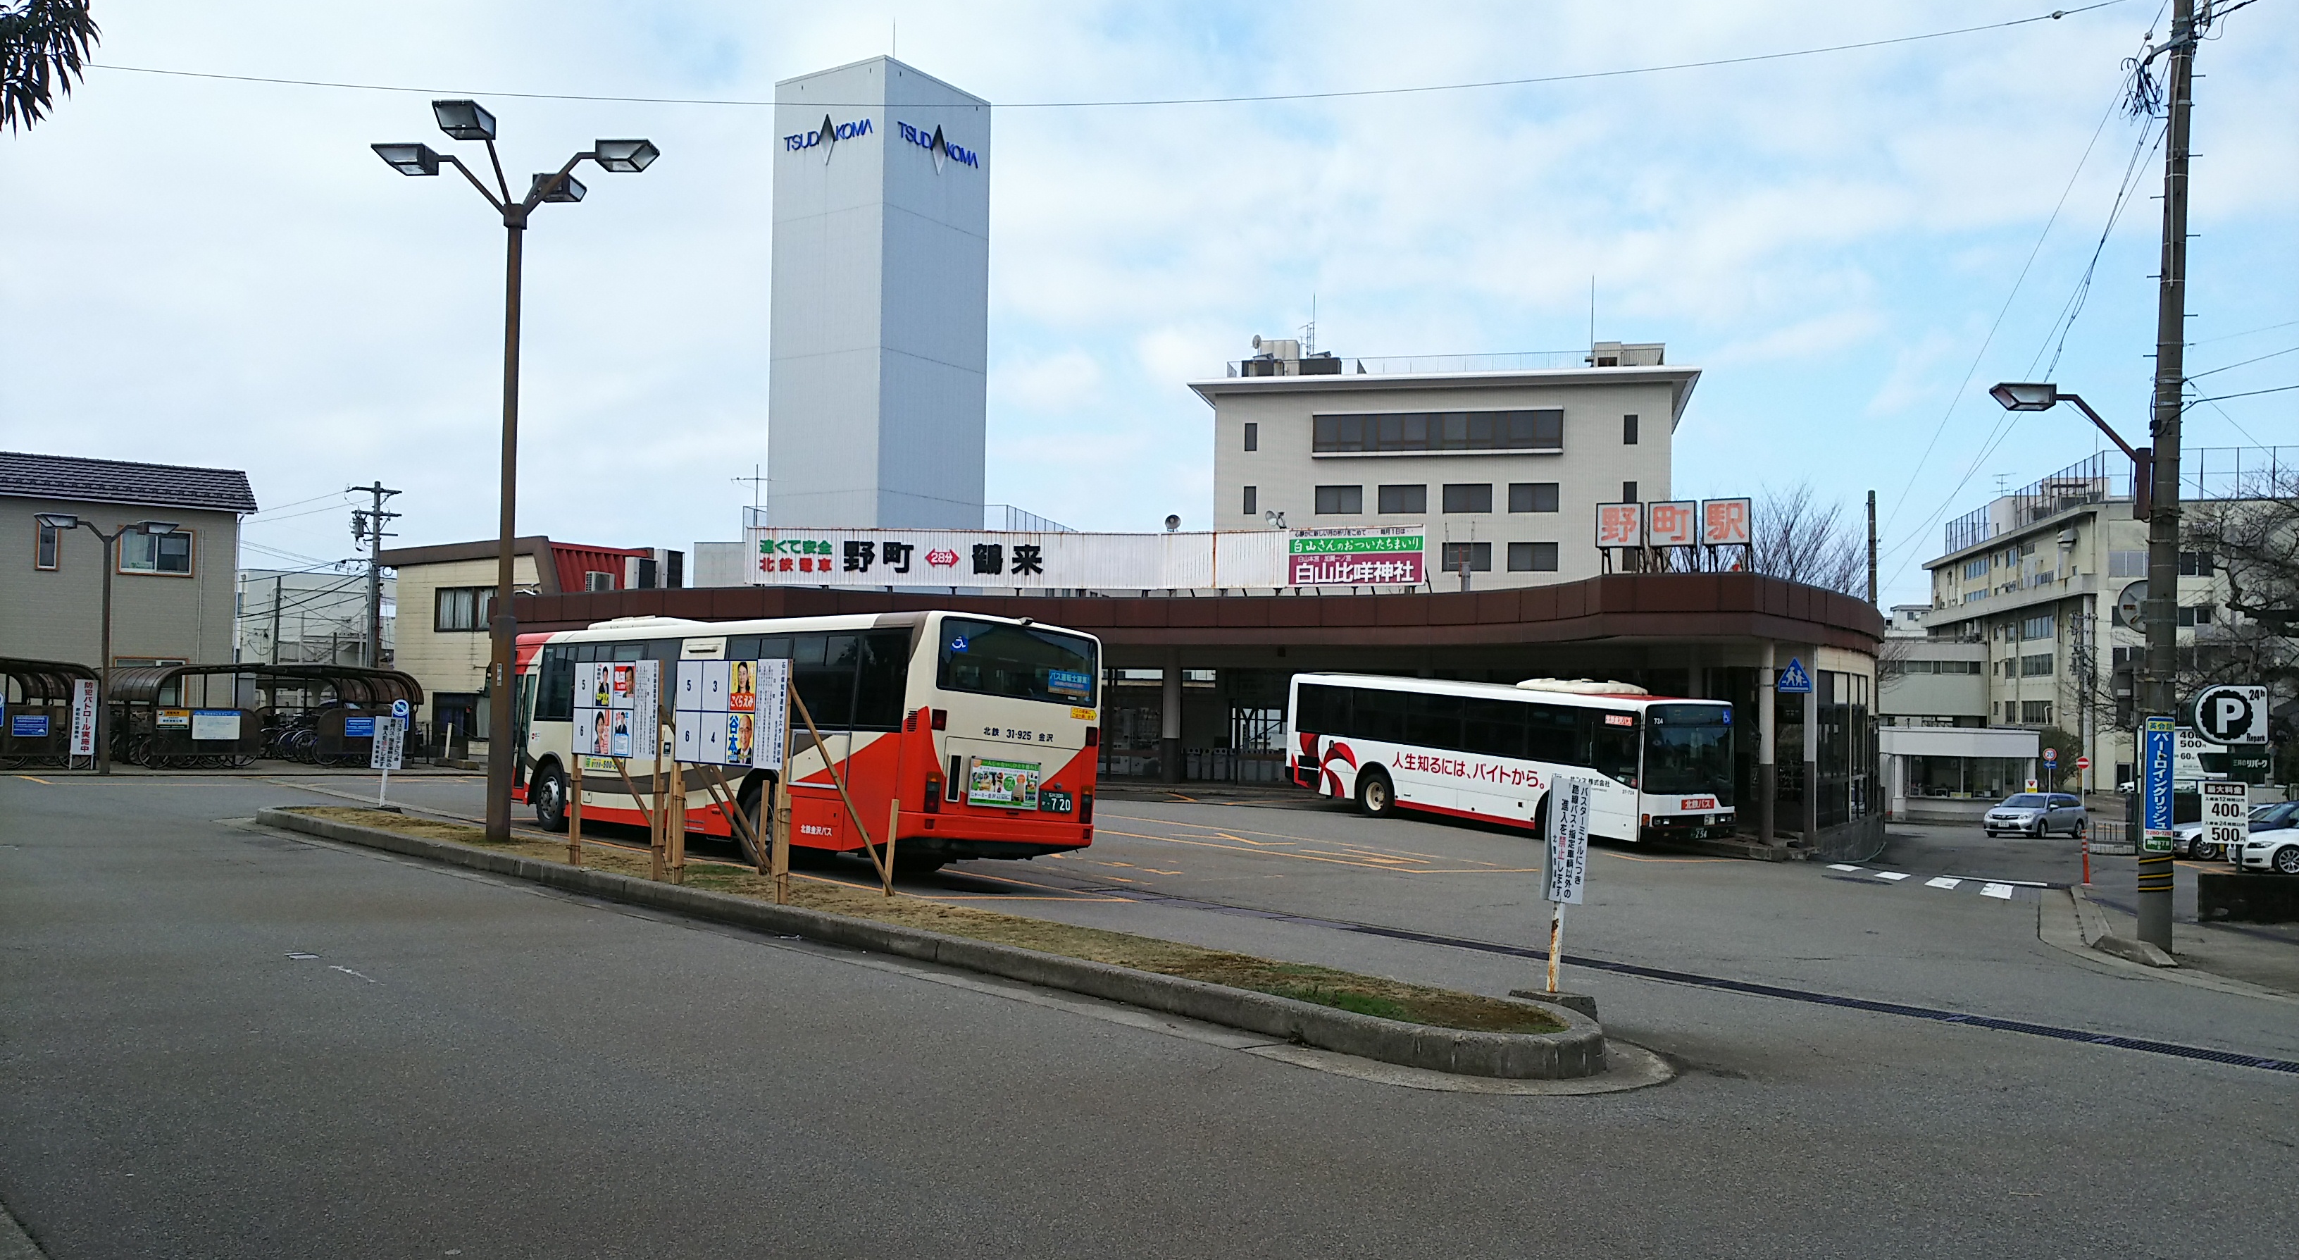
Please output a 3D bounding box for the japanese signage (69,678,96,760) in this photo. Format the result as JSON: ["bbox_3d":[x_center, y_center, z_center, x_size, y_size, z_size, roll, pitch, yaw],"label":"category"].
[{"bbox_3d":[-21.810,1.818,35.300,0.500,1.680,0.070,2,-2,-31],"label":"japanese signage"}]

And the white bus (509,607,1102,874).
[{"bbox_3d":[-4.999,1.382,22.092,2.360,2.950,10.600,7,-6,-42],"label":"white bus"}]

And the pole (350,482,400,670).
[{"bbox_3d":[-25.621,-0.573,57.026,1.800,8.671,0.600,2,-2,-27],"label":"pole"}]

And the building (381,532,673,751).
[{"bbox_3d":[-18.710,0.757,51.996,9.200,6.300,5.000,-1,-3,38],"label":"building"}]

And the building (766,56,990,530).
[{"bbox_3d":[-14.638,-11.640,93.011,8.091,34.879,8.091,0,-2,35],"label":"building"}]

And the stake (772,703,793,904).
[{"bbox_3d":[-3.010,1.400,14.250,0.100,1.700,0.120,3,-3,-44],"label":"stake"}]

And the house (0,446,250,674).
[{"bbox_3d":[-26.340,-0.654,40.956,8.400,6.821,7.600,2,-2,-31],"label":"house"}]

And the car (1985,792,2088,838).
[{"bbox_3d":[29.957,6.276,58.300,4.400,1.480,1.700,2,-3,-37],"label":"car"}]

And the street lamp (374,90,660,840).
[{"bbox_3d":[-6.957,-1.540,18.751,3.050,7.639,3.050,1,-2,-5],"label":"street lamp"}]

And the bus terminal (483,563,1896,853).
[{"bbox_3d":[0.609,1.865,43.910,31.500,5.100,16.500,0,-2,31],"label":"bus terminal"}]

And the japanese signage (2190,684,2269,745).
[{"bbox_3d":[13.360,1.041,21.300,0.900,0.730,0.140,1,-2,5],"label":"japanese signage"}]

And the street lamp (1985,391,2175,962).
[{"bbox_3d":[9.584,0.316,17.805,1.930,5.841,0.450,1,-2,3],"label":"street lamp"}]

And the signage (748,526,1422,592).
[{"bbox_3d":[-1.745,-1.798,43.000,16.900,1.420,0.200,1,-2,5],"label":"signage"}]

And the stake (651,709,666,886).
[{"bbox_3d":[-4.460,1.470,15.750,0.090,1.660,0.100,3,-3,-44],"label":"stake"}]

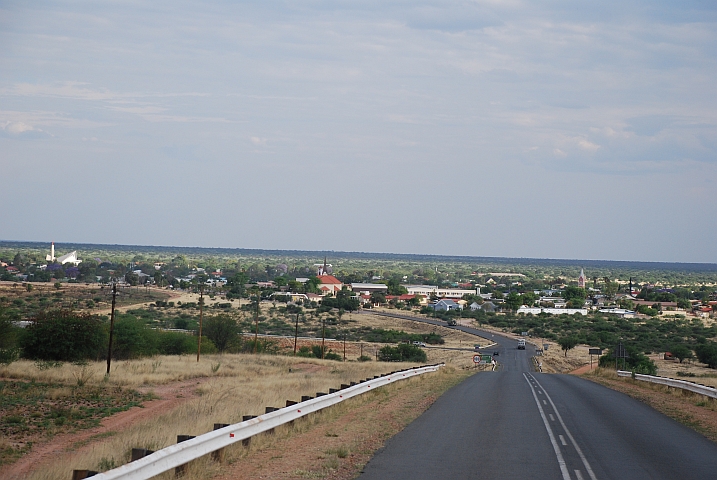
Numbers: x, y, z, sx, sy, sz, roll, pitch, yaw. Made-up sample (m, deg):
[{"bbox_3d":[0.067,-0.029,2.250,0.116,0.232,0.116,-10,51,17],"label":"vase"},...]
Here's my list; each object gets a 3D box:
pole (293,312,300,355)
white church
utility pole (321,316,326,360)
[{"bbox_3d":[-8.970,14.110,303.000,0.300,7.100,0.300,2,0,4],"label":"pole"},{"bbox_3d":[-266.790,13.520,1900.000,23.000,24.000,26.000,2,0,-30],"label":"white church"},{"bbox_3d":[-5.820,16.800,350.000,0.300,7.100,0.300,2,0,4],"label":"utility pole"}]

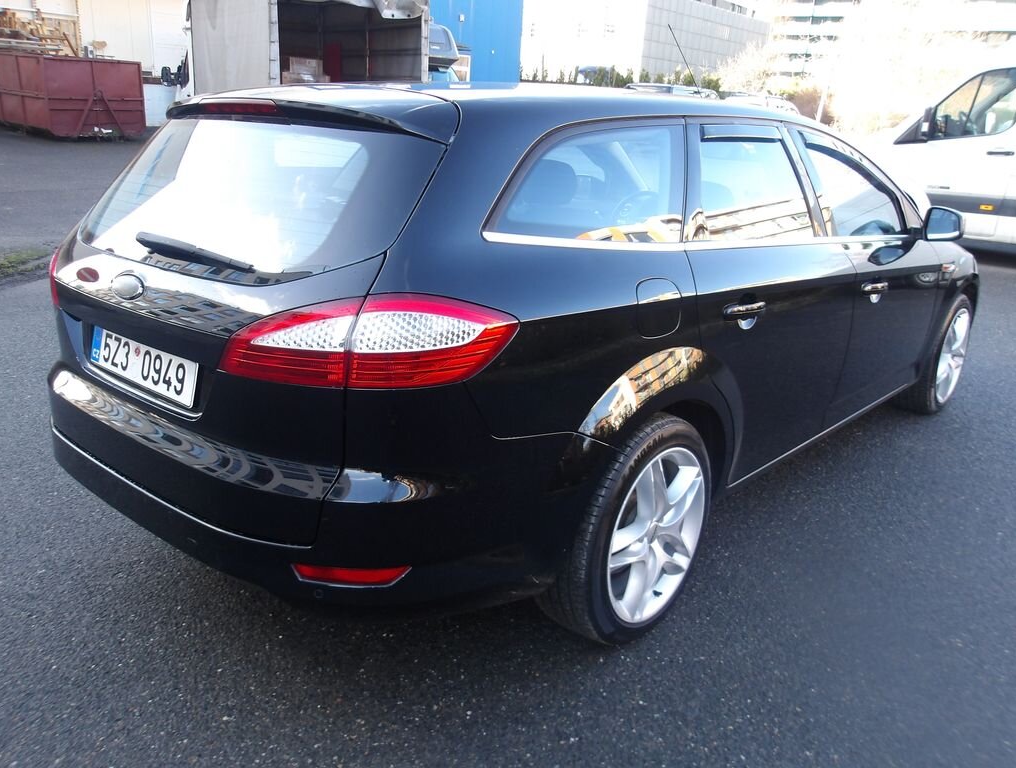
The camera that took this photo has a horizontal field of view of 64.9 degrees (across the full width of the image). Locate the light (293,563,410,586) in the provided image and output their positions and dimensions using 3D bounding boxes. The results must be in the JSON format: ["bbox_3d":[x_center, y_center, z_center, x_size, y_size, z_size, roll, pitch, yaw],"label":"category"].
[{"bbox_3d":[-0.348,0.421,1.773,0.255,0.042,0.050,4,17,6],"label":"light"}]

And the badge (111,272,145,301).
[{"bbox_3d":[-0.882,-0.225,1.847,0.150,0.066,0.020,16,-3,40],"label":"badge"}]

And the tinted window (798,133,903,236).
[{"bbox_3d":[1.322,-0.742,3.023,0.055,0.430,0.800,-13,2,44],"label":"tinted window"}]

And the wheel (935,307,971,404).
[{"bbox_3d":[2.304,-0.167,4.312,0.180,0.490,0.490,16,22,39],"label":"wheel"}]

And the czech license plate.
[{"bbox_3d":[-0.899,-0.057,1.954,0.520,0.110,0.015,16,9,39],"label":"czech license plate"}]

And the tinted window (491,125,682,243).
[{"bbox_3d":[0.208,-0.469,1.864,0.730,0.290,0.060,-11,1,-43],"label":"tinted window"}]

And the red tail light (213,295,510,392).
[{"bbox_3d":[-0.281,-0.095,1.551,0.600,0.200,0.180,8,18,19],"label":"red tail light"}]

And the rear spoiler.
[{"bbox_3d":[-0.581,-0.685,2.038,1.240,0.120,0.260,16,22,40],"label":"rear spoiler"}]

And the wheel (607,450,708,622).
[{"bbox_3d":[0.360,0.404,2.292,0.180,0.490,0.490,16,22,39],"label":"wheel"}]

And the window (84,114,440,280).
[{"bbox_3d":[-0.724,-0.456,1.951,1.360,0.460,0.160,16,-13,40],"label":"window"}]

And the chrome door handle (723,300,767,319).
[{"bbox_3d":[0.669,-0.217,2.273,0.050,0.045,0.235,16,22,39],"label":"chrome door handle"}]

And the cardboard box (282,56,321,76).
[{"bbox_3d":[-3.276,-5.168,13.000,0.550,0.260,0.400,-8,20,-29],"label":"cardboard box"}]

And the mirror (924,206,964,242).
[{"bbox_3d":[1.855,-0.677,3.401,0.140,0.165,0.195,-12,22,-38],"label":"mirror"}]

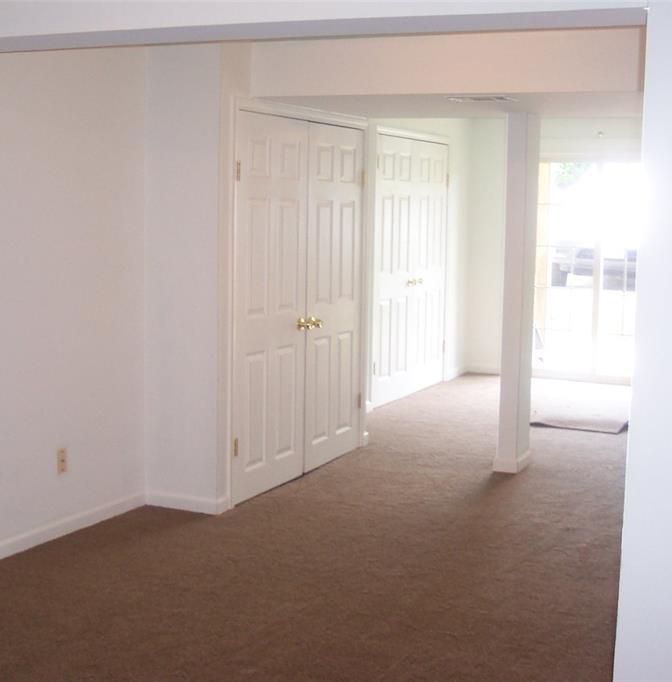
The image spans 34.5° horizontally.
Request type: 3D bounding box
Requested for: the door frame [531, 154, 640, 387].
[{"bbox_3d":[2.358,-0.628,9.646,1.600,2.030,0.110,5,8,25],"label":"door frame"}]

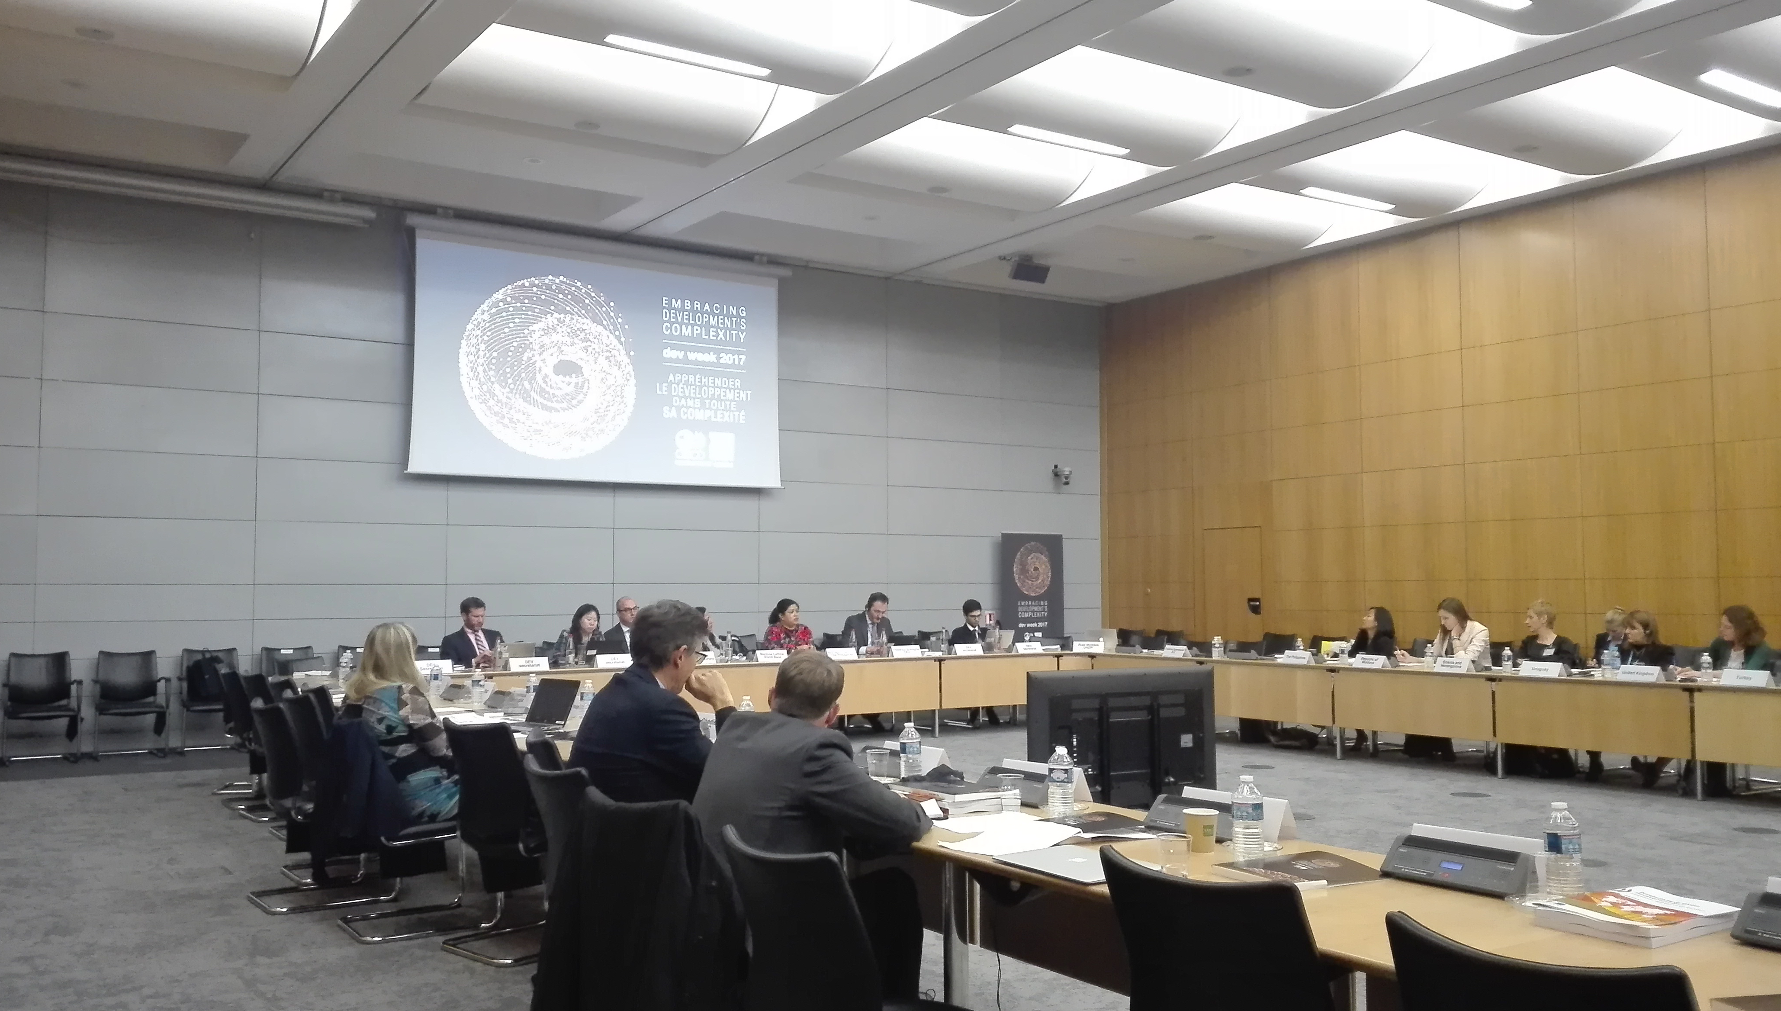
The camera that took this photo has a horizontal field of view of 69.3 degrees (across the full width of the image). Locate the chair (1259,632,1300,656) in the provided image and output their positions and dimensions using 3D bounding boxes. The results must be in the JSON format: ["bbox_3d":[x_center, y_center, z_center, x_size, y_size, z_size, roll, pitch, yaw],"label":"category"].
[{"bbox_3d":[3.770,1.719,12.900,0.540,0.820,0.520,2,-4,-36],"label":"chair"}]

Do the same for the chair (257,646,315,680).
[{"bbox_3d":[-5.122,1.630,10.950,0.560,0.840,0.570,2,-4,-31],"label":"chair"}]

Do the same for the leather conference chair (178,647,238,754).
[{"bbox_3d":[-5.485,1.579,10.455,0.540,0.810,0.540,2,-4,-30],"label":"leather conference chair"}]

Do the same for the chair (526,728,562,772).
[{"bbox_3d":[-0.940,1.198,4.400,0.560,0.850,0.450,2,-4,-32],"label":"chair"}]

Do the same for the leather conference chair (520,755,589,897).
[{"bbox_3d":[-0.790,1.194,4.000,0.580,0.860,0.520,3,-5,-42],"label":"leather conference chair"}]

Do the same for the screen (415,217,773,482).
[{"bbox_3d":[-2.702,-1.325,12.379,3.640,2.200,0.100,2,-4,-31],"label":"screen"}]

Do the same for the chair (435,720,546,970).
[{"bbox_3d":[-1.349,1.228,4.888,0.440,0.850,0.560,-3,-5,42],"label":"chair"}]

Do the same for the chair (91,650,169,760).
[{"bbox_3d":[-5.970,1.560,10.140,0.540,0.810,0.540,2,-4,-30],"label":"chair"}]

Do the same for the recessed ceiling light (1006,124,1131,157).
[{"bbox_3d":[1.399,-2.870,10.130,1.200,0.070,0.170,2,-4,-31],"label":"recessed ceiling light"}]

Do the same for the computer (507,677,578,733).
[{"bbox_3d":[-1.535,0.848,5.488,0.310,0.210,0.292,-3,-5,44],"label":"computer"}]

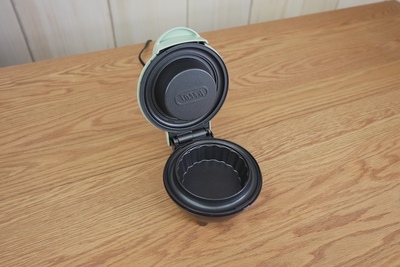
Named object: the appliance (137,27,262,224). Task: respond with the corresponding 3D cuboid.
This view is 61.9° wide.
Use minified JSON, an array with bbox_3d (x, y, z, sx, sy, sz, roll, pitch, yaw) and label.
[{"bbox_3d":[0.005,-0.005,0.442,0.137,0.203,0.207,-16,47,-18],"label":"appliance"}]

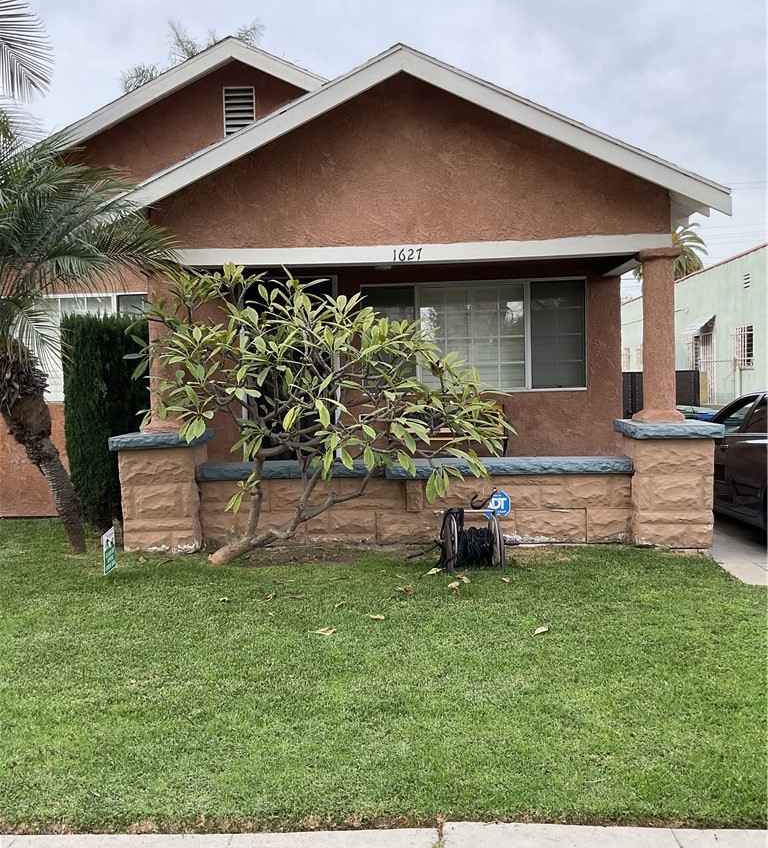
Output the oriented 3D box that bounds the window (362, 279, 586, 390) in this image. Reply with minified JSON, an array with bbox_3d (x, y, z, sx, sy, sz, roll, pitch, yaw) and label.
[{"bbox_3d":[0.976,-0.945,9.340,2.430,1.220,0.120,-1,3,3],"label":"window"}]

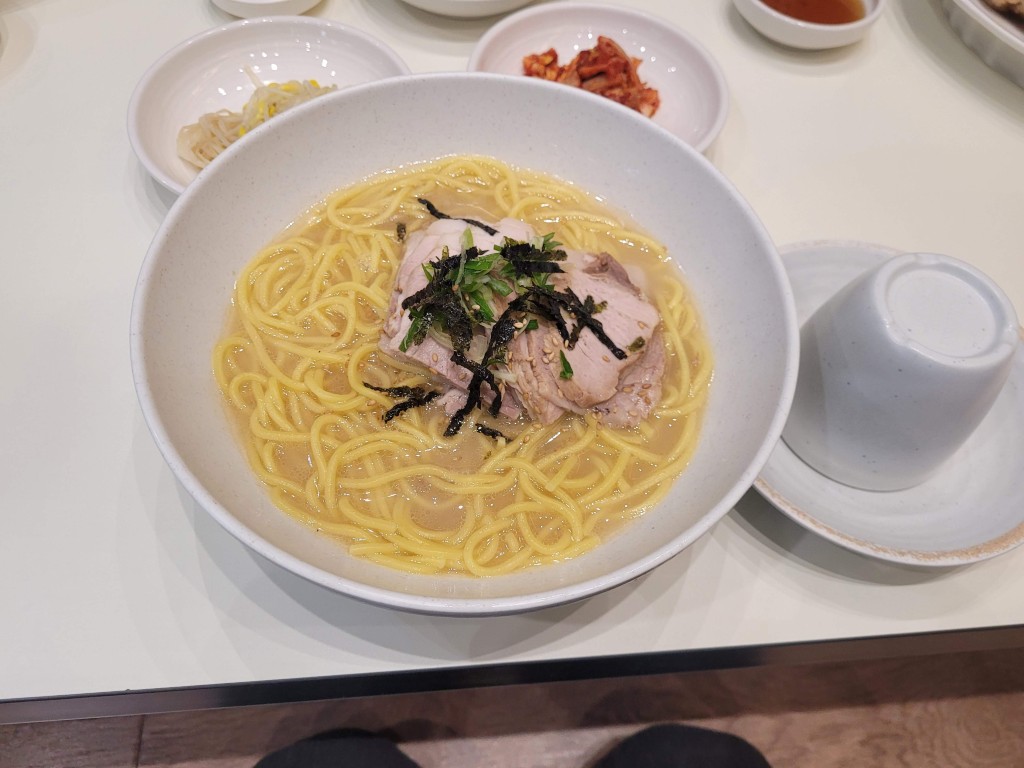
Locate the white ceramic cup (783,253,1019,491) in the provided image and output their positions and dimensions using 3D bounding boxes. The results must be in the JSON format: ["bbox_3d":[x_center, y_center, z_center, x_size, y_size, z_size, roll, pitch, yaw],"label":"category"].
[{"bbox_3d":[0.147,-0.008,0.294,0.079,0.069,0.079,2,59,-3],"label":"white ceramic cup"}]

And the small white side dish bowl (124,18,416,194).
[{"bbox_3d":[-0.111,-0.123,0.375,0.134,0.033,0.134,2,59,-3],"label":"small white side dish bowl"}]

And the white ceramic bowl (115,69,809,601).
[{"bbox_3d":[-0.015,-0.015,0.292,0.220,0.075,0.220,2,59,-3],"label":"white ceramic bowl"}]

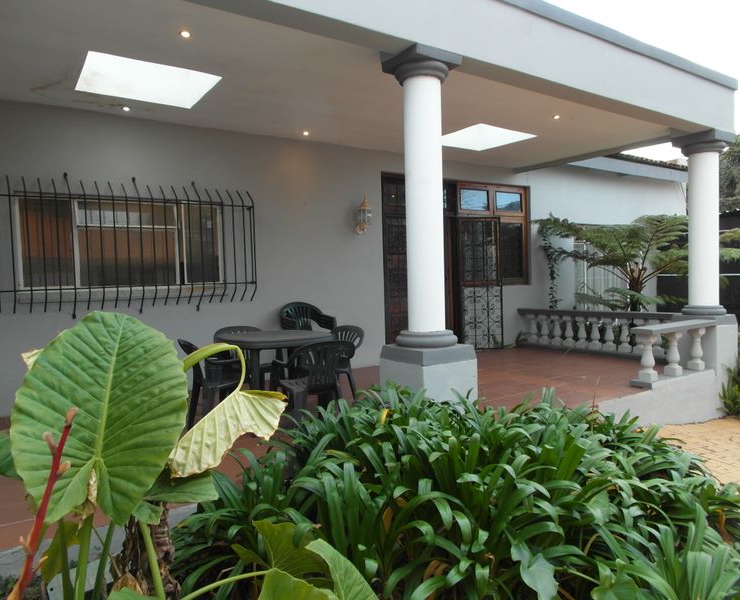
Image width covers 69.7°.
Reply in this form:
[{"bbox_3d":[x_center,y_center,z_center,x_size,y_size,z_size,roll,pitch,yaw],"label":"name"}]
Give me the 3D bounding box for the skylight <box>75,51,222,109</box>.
[{"bbox_3d":[-1.913,-1.882,4.561,1.000,0.080,0.945,-3,3,-34],"label":"skylight"}]

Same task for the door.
[{"bbox_3d":[0.757,-0.462,7.718,1.380,2.634,0.100,-3,3,-34],"label":"door"}]

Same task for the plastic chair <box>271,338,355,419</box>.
[{"bbox_3d":[-0.373,0.655,3.888,0.560,0.780,0.590,-2,3,-21],"label":"plastic chair"}]

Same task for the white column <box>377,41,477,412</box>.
[{"bbox_3d":[0.440,-0.381,4.173,0.546,2.878,0.546,-3,3,-33],"label":"white column"}]

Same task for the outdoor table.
[{"bbox_3d":[-0.868,0.699,5.115,1.020,0.720,1.020,-3,3,-33],"label":"outdoor table"}]

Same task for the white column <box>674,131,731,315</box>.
[{"bbox_3d":[4.027,-0.878,6.398,0.460,2.124,0.460,-3,3,-34],"label":"white column"}]

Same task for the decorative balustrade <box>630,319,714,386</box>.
[{"bbox_3d":[3.437,0.593,5.989,1.384,0.621,0.246,-3,3,-33],"label":"decorative balustrade"}]

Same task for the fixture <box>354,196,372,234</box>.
[{"bbox_3d":[-0.090,-1.159,7.163,0.170,0.540,0.230,-3,3,-33],"label":"fixture"}]

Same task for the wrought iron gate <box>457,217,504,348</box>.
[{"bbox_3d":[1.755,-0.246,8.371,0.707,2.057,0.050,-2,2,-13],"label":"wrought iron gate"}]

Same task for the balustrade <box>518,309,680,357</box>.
[{"bbox_3d":[3.354,0.505,8.024,0.246,0.658,2.657,-3,3,-33],"label":"balustrade"}]

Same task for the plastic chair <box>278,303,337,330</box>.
[{"bbox_3d":[-0.728,0.493,6.274,0.580,0.919,0.620,-3,3,-34],"label":"plastic chair"}]

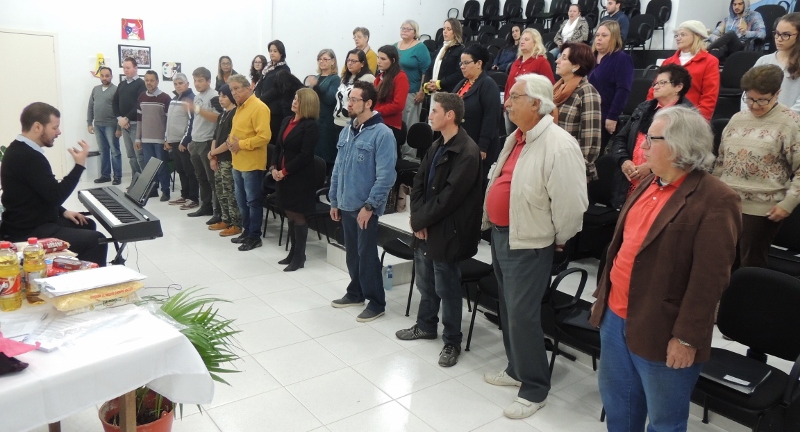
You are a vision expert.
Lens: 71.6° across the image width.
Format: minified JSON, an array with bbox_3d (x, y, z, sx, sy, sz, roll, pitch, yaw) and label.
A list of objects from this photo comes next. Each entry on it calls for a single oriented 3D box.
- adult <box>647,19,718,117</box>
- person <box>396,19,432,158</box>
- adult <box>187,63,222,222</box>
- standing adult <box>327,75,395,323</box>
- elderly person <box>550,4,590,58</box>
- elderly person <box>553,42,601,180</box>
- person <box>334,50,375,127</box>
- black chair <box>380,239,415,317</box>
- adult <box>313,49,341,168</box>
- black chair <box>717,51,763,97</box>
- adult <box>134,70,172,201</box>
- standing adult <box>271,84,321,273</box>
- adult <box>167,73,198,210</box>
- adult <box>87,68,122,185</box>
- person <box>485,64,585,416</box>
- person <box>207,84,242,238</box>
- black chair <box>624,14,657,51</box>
[{"bbox_3d":[2.223,-0.743,4.522,0.350,1.614,0.520,-7,17,-38],"label":"adult"},{"bbox_3d":[0.203,-1.549,6.865,0.520,1.630,0.360,10,14,25],"label":"person"},{"bbox_3d":[-2.317,-0.833,6.608,0.550,1.780,0.480,14,16,38],"label":"adult"},{"bbox_3d":[-0.270,-0.109,4.124,0.350,1.740,0.520,-8,17,-41],"label":"standing adult"},{"bbox_3d":[2.723,-2.780,9.048,0.660,1.304,0.500,-7,17,-38],"label":"elderly person"},{"bbox_3d":[1.171,-0.358,3.863,0.340,1.630,0.500,-2,14,-21],"label":"elderly person"},{"bbox_3d":[-0.526,-0.976,6.097,0.480,1.644,0.330,13,15,35],"label":"person"},{"bbox_3d":[0.196,0.264,4.425,0.570,0.910,0.520,-7,17,-38],"label":"black chair"},{"bbox_3d":[-0.920,-1.139,6.736,0.460,1.697,0.340,13,16,35],"label":"adult"},{"bbox_3d":[3.526,-1.344,5.886,0.560,0.870,0.540,-7,17,-38],"label":"black chair"},{"bbox_3d":[-3.384,-1.124,7.743,0.520,1.750,0.330,4,13,1],"label":"adult"},{"bbox_3d":[-0.981,-0.329,5.107,0.340,1.650,0.460,-8,17,-42],"label":"standing adult"},{"bbox_3d":[-2.863,-0.980,7.289,0.520,1.700,0.380,9,14,24],"label":"adult"},{"bbox_3d":[-4.588,-1.417,8.683,0.530,1.760,0.340,4,13,1],"label":"adult"},{"bbox_3d":[0.700,0.183,2.996,0.430,1.790,0.550,-1,14,-19],"label":"person"},{"bbox_3d":[-1.958,-0.641,6.243,0.460,1.640,0.340,12,15,32],"label":"person"},{"bbox_3d":[3.803,-2.806,9.012,0.570,0.930,0.540,-6,16,-38],"label":"black chair"}]

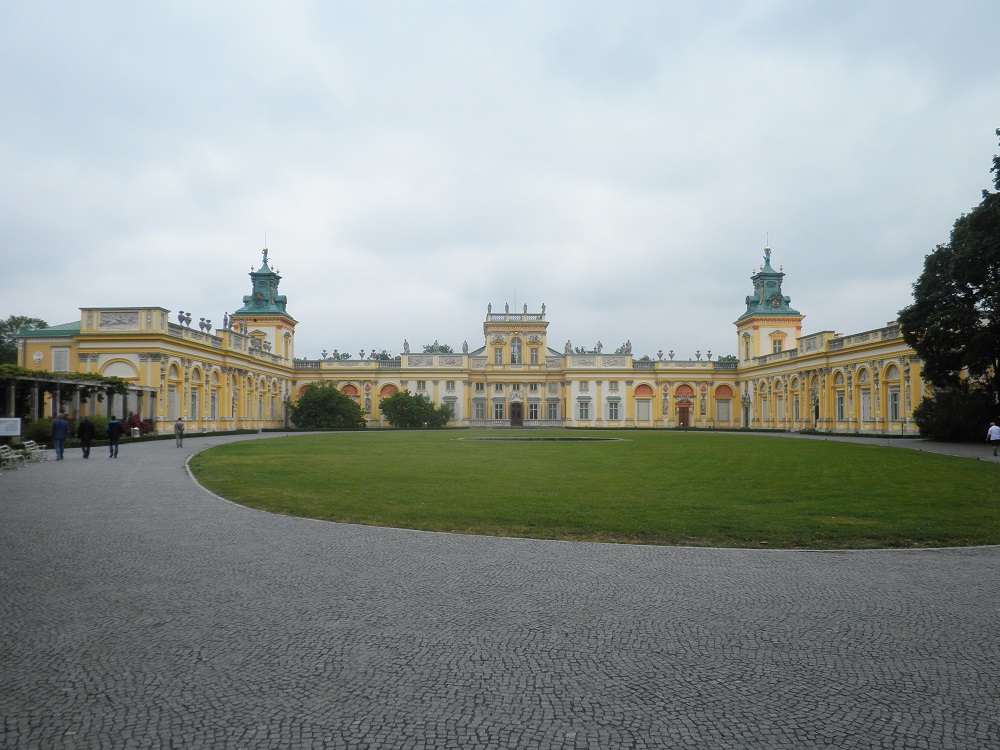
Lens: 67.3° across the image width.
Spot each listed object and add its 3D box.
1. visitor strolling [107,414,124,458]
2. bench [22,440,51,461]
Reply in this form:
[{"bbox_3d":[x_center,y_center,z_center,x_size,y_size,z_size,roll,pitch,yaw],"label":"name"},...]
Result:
[{"bbox_3d":[-15.968,2.593,31.228,0.560,1.733,0.420,1,-4,-15],"label":"visitor strolling"},{"bbox_3d":[-17.910,2.931,29.025,0.660,0.780,1.680,1,-4,-23],"label":"bench"}]

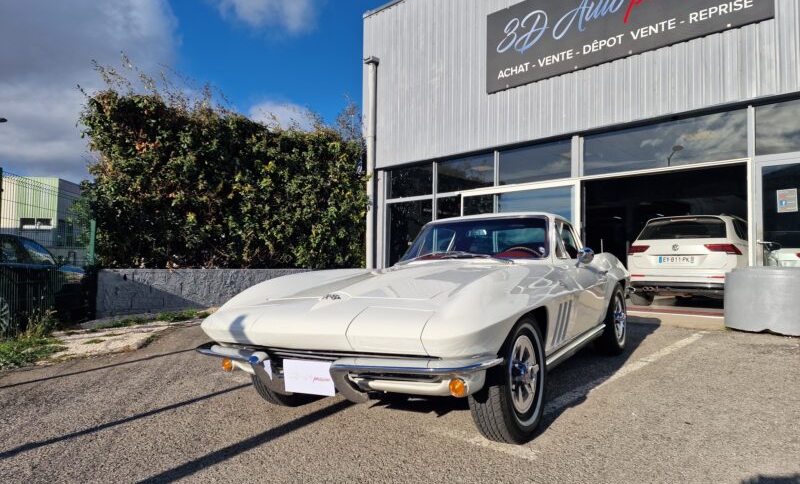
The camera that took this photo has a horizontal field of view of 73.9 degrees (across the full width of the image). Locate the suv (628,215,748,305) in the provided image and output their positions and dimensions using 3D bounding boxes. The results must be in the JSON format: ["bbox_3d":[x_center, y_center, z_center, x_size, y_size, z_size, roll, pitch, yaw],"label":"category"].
[{"bbox_3d":[6.140,0.370,10.400,1.860,1.660,4.550,-2,-3,44],"label":"suv"}]

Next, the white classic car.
[{"bbox_3d":[0.657,0.388,4.170,1.780,1.260,4.450,-2,-2,31],"label":"white classic car"}]

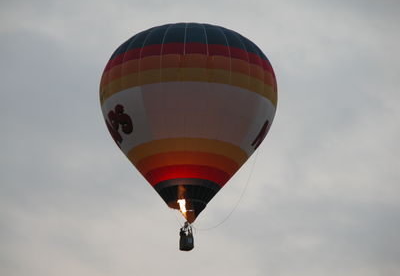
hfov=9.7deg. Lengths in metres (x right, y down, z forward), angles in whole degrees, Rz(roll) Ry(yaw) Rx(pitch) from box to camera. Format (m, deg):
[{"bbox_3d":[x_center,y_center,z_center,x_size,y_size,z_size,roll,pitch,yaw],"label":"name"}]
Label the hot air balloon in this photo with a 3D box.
[{"bbox_3d":[-1.120,0.030,213.000,16.200,20.900,16.200,0,-14,0],"label":"hot air balloon"}]

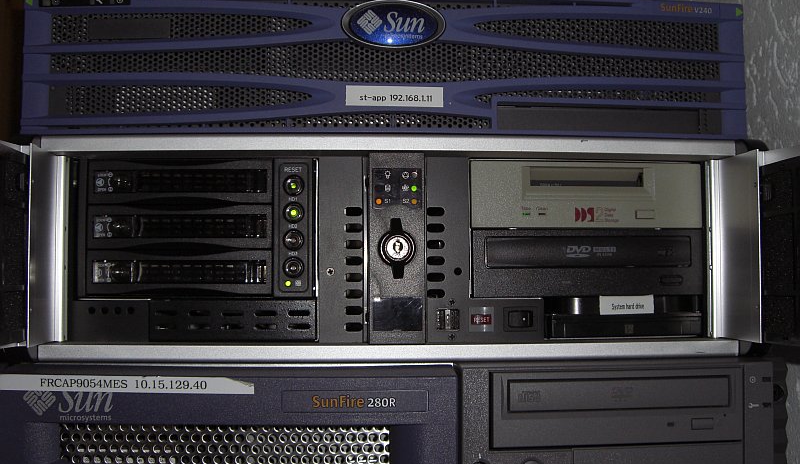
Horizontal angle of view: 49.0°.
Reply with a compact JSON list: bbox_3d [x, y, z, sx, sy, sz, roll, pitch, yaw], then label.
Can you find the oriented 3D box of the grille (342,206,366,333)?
[{"bbox_3d":[-0.028,0.023,0.536,0.012,0.075,0.004,0,-3,-4],"label":"grille"}]

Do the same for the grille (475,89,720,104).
[{"bbox_3d":[0.124,-0.084,0.549,0.156,0.009,0.006,0,-3,-3],"label":"grille"}]

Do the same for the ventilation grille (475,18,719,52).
[{"bbox_3d":[0.119,-0.118,0.530,0.149,0.020,0.005,0,-3,-4],"label":"ventilation grille"}]

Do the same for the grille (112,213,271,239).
[{"bbox_3d":[-0.131,-0.003,0.543,0.099,0.015,0.008,0,-3,-2],"label":"grille"}]

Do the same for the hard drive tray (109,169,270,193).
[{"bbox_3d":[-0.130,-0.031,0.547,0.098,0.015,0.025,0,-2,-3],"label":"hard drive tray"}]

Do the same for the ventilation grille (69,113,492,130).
[{"bbox_3d":[-0.068,-0.065,0.515,0.245,0.010,0.005,0,-3,-4],"label":"ventilation grille"}]

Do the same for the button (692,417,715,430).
[{"bbox_3d":[0.173,0.110,0.503,0.013,0.007,0.004,0,-3,-4],"label":"button"}]

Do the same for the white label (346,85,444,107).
[{"bbox_3d":[-0.003,-0.079,0.513,0.057,0.012,0.001,0,-3,-4],"label":"white label"}]

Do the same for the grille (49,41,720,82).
[{"bbox_3d":[-0.005,-0.105,0.543,0.415,0.025,0.007,0,-3,-3],"label":"grille"}]

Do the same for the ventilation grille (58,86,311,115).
[{"bbox_3d":[-0.130,-0.080,0.535,0.152,0.018,0.006,0,-3,-3],"label":"ventilation grille"}]

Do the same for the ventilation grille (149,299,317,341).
[{"bbox_3d":[-0.103,0.054,0.541,0.103,0.025,0.006,0,-3,-2],"label":"ventilation grille"}]

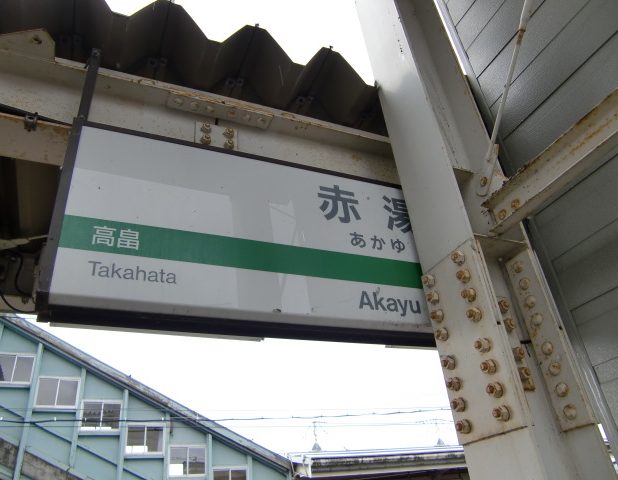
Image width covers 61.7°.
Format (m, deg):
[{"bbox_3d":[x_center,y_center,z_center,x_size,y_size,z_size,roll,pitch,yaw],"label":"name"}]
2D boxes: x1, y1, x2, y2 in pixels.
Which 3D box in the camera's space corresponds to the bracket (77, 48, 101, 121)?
[{"bbox_3d":[-0.746,-0.528,1.764,0.031,0.350,0.030,8,-34,-22],"label":"bracket"}]

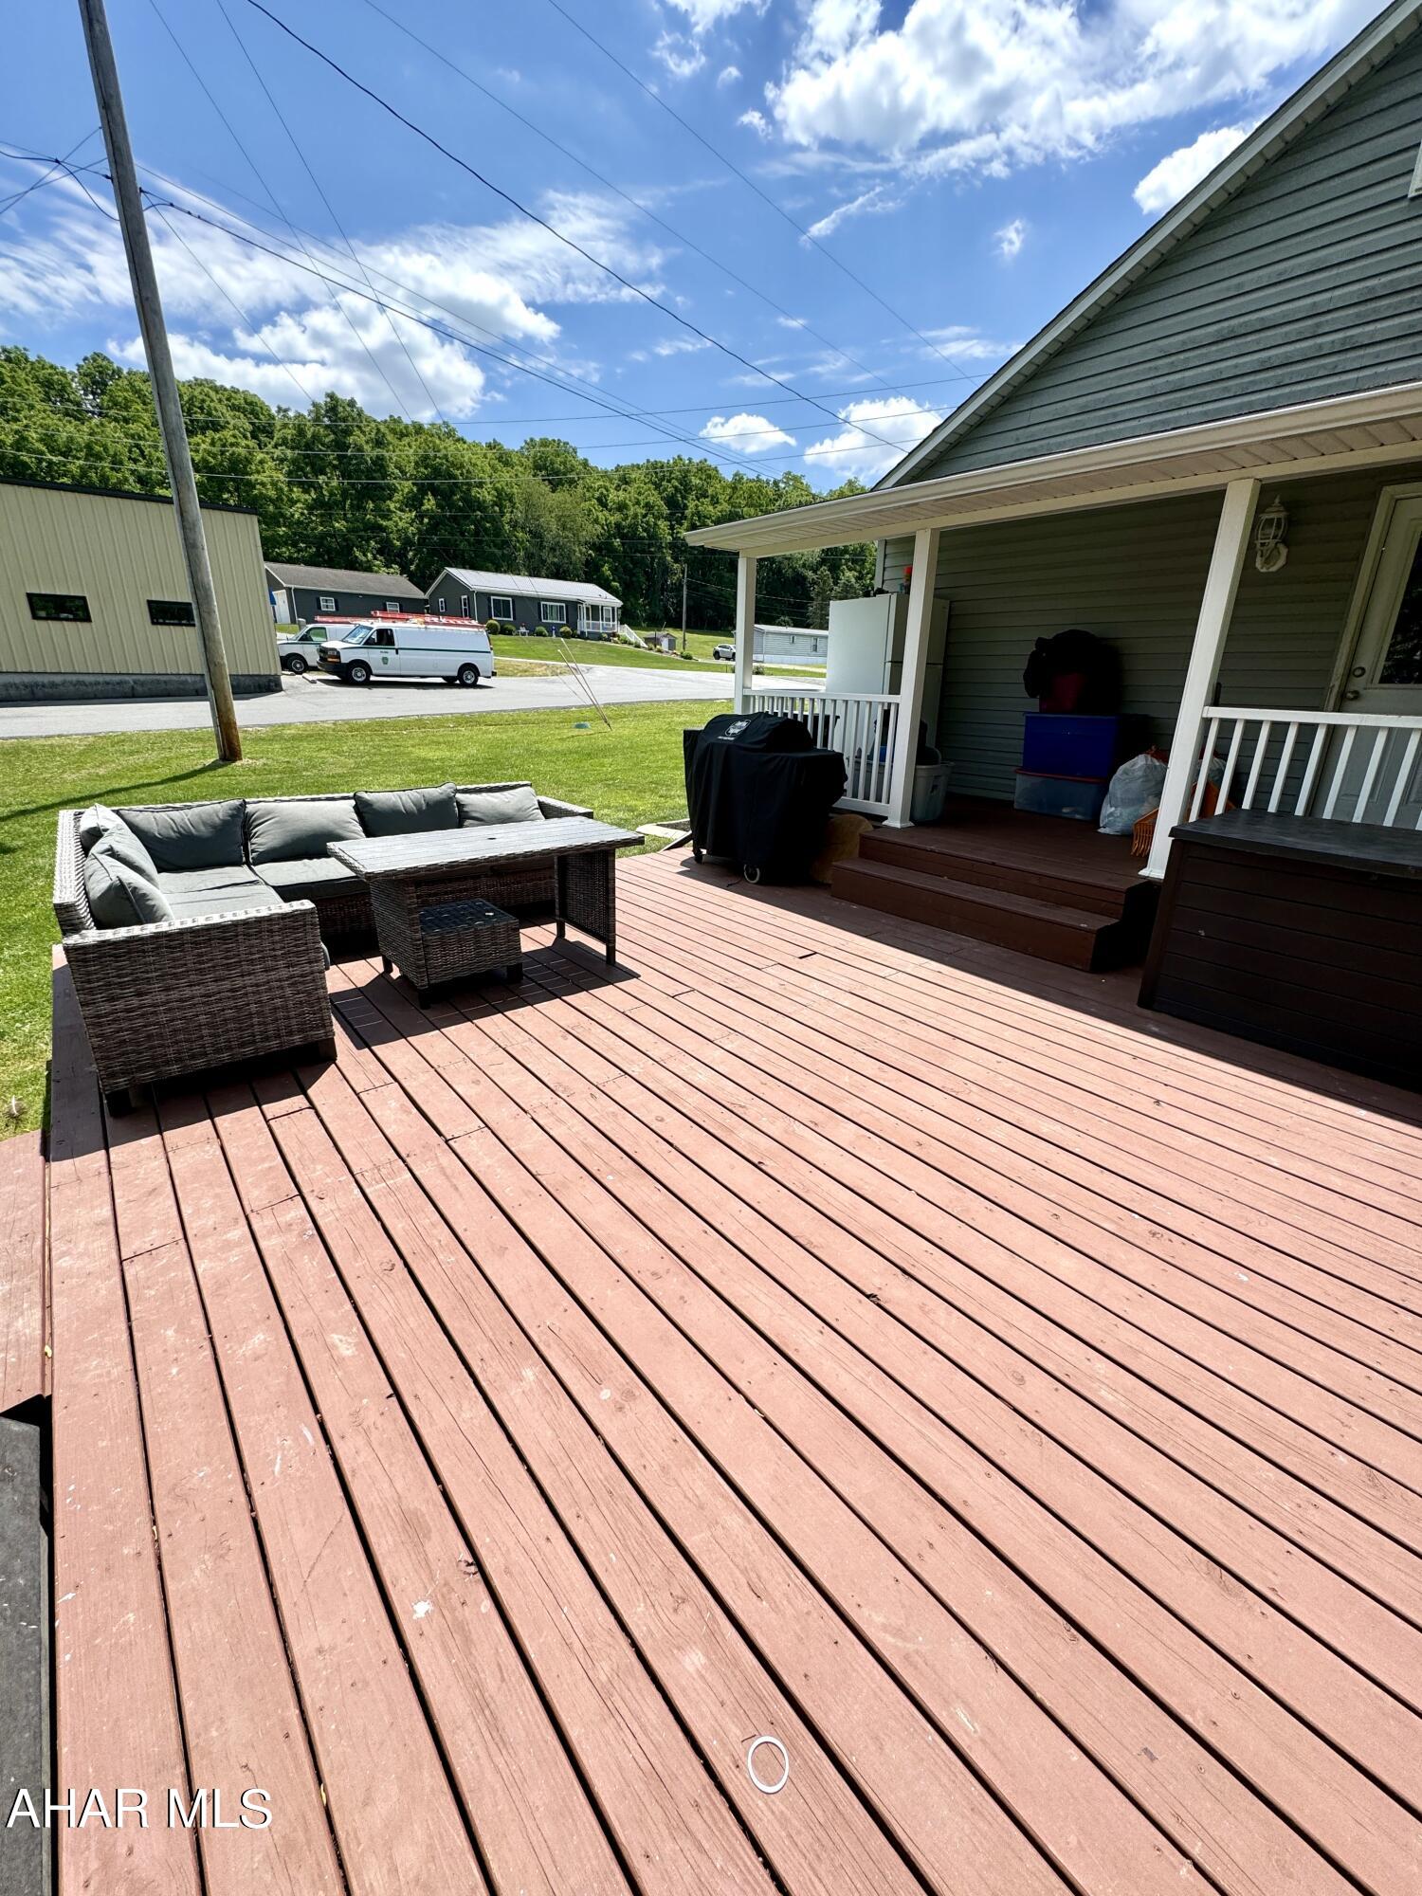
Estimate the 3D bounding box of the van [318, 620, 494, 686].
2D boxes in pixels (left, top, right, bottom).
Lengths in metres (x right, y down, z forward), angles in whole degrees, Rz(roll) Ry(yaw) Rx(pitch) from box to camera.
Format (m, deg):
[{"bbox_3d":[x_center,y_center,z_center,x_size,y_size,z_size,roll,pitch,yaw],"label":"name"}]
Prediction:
[{"bbox_3d":[-11.050,-10.680,27.950,6.100,2.130,2.020,-14,25,-37],"label":"van"}]

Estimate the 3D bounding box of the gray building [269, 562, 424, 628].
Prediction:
[{"bbox_3d":[-28.731,-27.071,59.774,10.000,4.350,8.800,-15,25,-38],"label":"gray building"}]

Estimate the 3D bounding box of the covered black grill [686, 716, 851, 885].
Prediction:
[{"bbox_3d":[0.338,-1.156,5.792,0.600,1.160,1.300,-12,23,-33],"label":"covered black grill"}]

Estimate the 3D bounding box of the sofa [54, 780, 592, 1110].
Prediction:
[{"bbox_3d":[-1.553,-0.301,3.859,2.590,0.740,1.930,-14,24,-37],"label":"sofa"}]

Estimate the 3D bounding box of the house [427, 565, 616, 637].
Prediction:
[{"bbox_3d":[-15.624,-29.026,65.665,13.900,4.950,8.800,-15,25,-39],"label":"house"}]

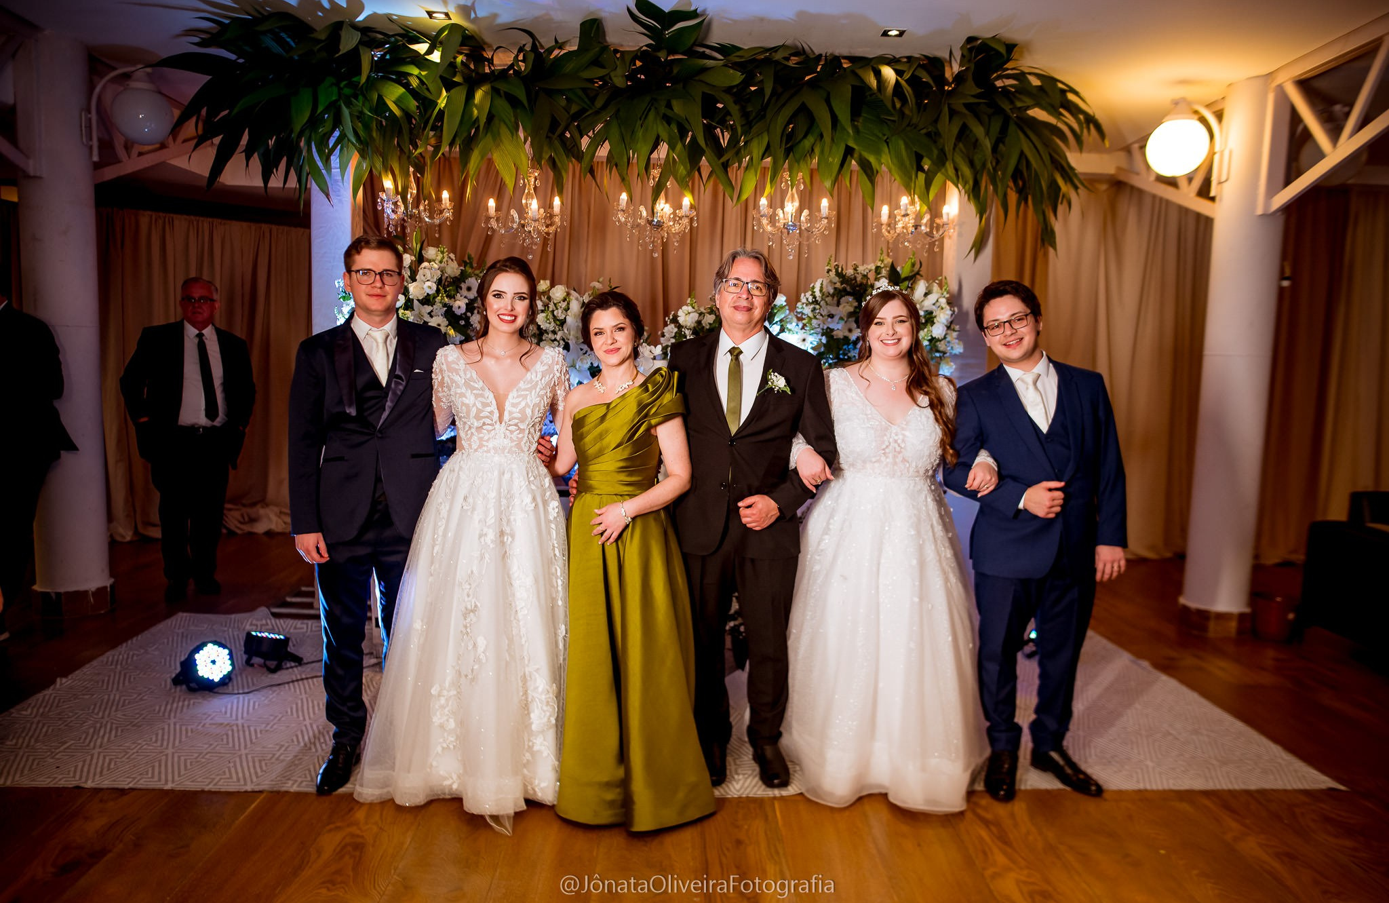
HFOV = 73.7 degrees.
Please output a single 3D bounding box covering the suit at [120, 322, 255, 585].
[{"bbox_3d":[-2.817,0.017,5.185,0.662,1.518,0.360,-2,6,-28],"label":"suit"}]

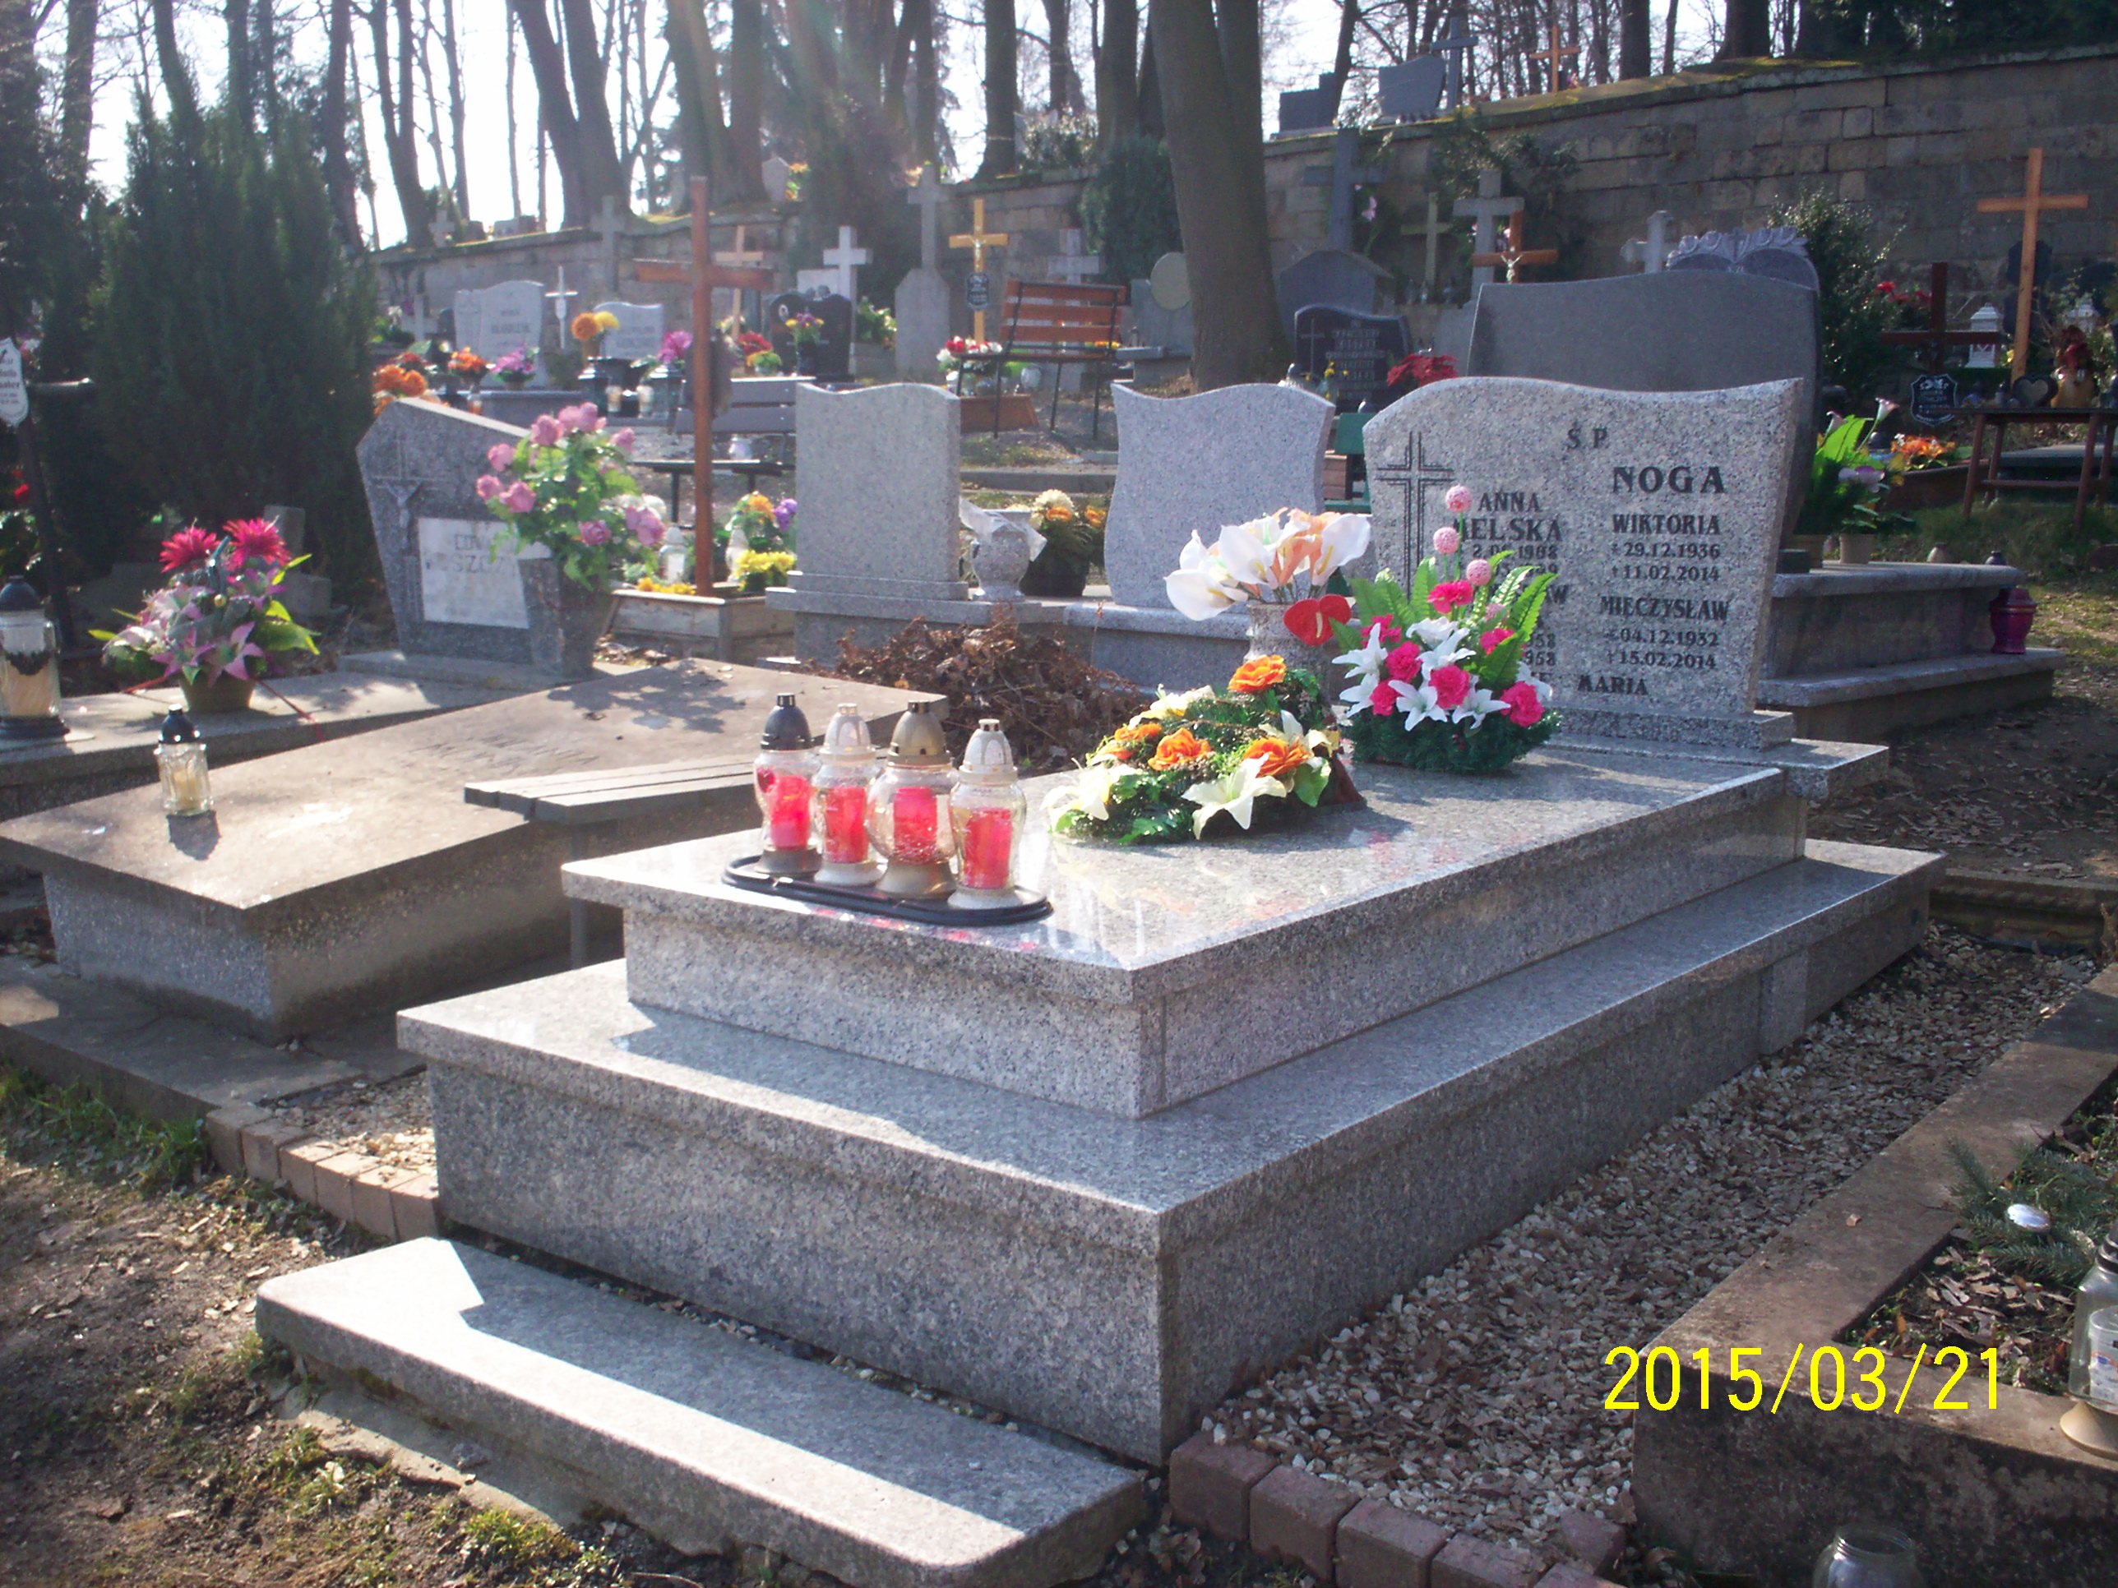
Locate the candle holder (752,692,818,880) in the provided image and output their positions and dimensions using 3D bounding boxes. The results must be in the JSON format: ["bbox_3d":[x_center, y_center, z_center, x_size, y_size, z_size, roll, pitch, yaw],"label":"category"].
[{"bbox_3d":[-0.378,-0.016,3.049,0.098,0.250,0.098,0,9,0],"label":"candle holder"}]

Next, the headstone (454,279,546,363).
[{"bbox_3d":[-4.272,-3.565,16.800,0.800,0.720,0.140,4,10,30],"label":"headstone"}]

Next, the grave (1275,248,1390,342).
[{"bbox_3d":[1.591,-2.841,12.800,0.640,0.680,0.240,7,11,38],"label":"grave"}]

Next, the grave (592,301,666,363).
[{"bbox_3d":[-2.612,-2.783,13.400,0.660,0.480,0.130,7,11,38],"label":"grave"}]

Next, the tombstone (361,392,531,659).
[{"bbox_3d":[-1.634,-0.735,6.154,0.940,0.750,0.120,7,11,38],"label":"tombstone"}]

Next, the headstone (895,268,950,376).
[{"bbox_3d":[-1.054,-3.646,17.000,0.400,0.840,0.180,5,11,34],"label":"headstone"}]

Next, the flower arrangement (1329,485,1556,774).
[{"bbox_3d":[0.653,-0.293,3.789,0.400,0.460,0.310,6,12,40],"label":"flower arrangement"}]

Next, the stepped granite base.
[{"bbox_3d":[0.326,0.248,3.373,1.280,0.466,2.228,6,12,40],"label":"stepped granite base"}]

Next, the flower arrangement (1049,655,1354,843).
[{"bbox_3d":[0.200,-0.082,3.555,0.390,0.235,0.470,7,11,38],"label":"flower arrangement"}]

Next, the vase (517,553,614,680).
[{"bbox_3d":[-1.231,-0.448,5.500,0.175,0.300,0.175,6,12,40],"label":"vase"}]

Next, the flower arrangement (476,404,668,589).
[{"bbox_3d":[-1.268,-0.775,5.732,0.470,0.480,0.430,0,9,0],"label":"flower arrangement"}]

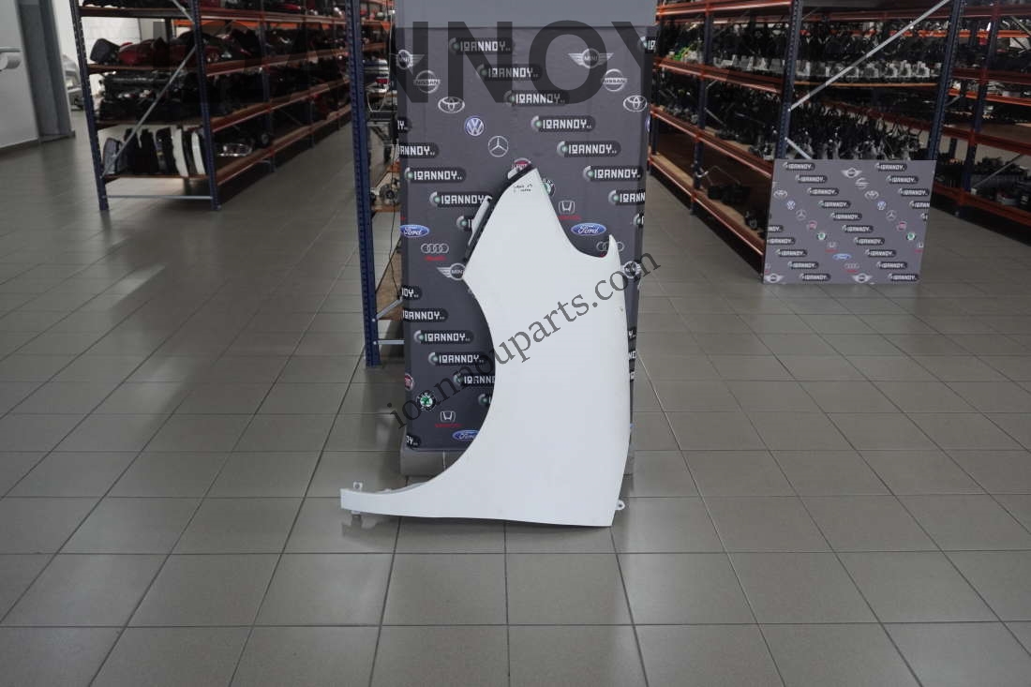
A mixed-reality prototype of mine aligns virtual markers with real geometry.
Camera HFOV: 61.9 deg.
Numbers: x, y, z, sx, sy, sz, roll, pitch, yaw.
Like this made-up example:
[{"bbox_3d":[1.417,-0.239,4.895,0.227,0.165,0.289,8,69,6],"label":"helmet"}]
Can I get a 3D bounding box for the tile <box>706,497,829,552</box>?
[{"bbox_3d":[0.725,0.525,2.504,0.300,0.010,0.300,0,20,-2],"label":"tile"}]

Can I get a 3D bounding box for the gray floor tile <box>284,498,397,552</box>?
[{"bbox_3d":[-0.480,0.523,2.464,0.300,0.010,0.300,0,20,-2],"label":"gray floor tile"}]

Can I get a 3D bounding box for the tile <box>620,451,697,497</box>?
[{"bbox_3d":[0.419,0.425,2.799,0.301,0.010,0.301,0,20,-2],"label":"tile"}]

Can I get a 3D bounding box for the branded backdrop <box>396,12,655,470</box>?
[{"bbox_3d":[0.021,-0.248,2.539,0.720,1.320,0.060,0,20,-2],"label":"branded backdrop"}]

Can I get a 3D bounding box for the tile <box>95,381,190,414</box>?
[{"bbox_3d":[-1.412,0.211,3.293,0.300,0.010,0.300,0,20,-2],"label":"tile"}]

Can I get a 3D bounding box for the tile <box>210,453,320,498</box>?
[{"bbox_3d":[-0.787,0.417,2.730,0.298,0.010,0.298,0,20,-2],"label":"tile"}]

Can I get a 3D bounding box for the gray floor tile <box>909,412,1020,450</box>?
[{"bbox_3d":[1.610,0.317,3.089,0.300,0.010,0.300,0,20,-2],"label":"gray floor tile"}]

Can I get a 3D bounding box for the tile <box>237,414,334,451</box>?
[{"bbox_3d":[-0.797,0.314,3.020,0.300,0.010,0.300,0,20,-2],"label":"tile"}]

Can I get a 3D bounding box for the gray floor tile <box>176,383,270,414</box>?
[{"bbox_3d":[-1.106,0.210,3.293,0.300,0.010,0.300,0,20,-2],"label":"gray floor tile"}]

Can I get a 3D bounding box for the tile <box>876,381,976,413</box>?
[{"bbox_3d":[1.597,0.215,3.359,0.298,0.010,0.298,0,20,-2],"label":"tile"}]

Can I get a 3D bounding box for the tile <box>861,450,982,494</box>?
[{"bbox_3d":[1.317,0.421,2.798,0.300,0.010,0.300,0,20,-2],"label":"tile"}]

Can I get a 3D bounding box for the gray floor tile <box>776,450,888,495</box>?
[{"bbox_3d":[1.027,0.426,2.816,0.301,0.010,0.301,0,20,-2],"label":"gray floor tile"}]

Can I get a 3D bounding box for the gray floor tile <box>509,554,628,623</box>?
[{"bbox_3d":[0.129,0.627,2.199,0.300,0.010,0.300,0,20,-2],"label":"gray floor tile"}]

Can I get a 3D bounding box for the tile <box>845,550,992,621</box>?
[{"bbox_3d":[1.042,0.635,2.245,0.301,0.010,0.301,0,20,-2],"label":"tile"}]

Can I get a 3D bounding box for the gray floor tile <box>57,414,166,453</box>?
[{"bbox_3d":[-1.394,0.313,2.996,0.298,0.010,0.298,0,20,-2],"label":"gray floor tile"}]

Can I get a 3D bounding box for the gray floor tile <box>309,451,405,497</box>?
[{"bbox_3d":[-0.487,0.417,2.739,0.298,0.010,0.298,0,20,-2],"label":"gray floor tile"}]

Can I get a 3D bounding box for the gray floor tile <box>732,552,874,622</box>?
[{"bbox_3d":[0.738,0.634,2.237,0.301,0.010,0.301,0,20,-2],"label":"gray floor tile"}]

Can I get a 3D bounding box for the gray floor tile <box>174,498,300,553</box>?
[{"bbox_3d":[-0.781,0.522,2.455,0.300,0.010,0.300,0,20,-2],"label":"gray floor tile"}]

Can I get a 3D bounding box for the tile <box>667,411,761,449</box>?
[{"bbox_3d":[0.715,0.321,3.093,0.301,0.010,0.301,0,20,-2],"label":"tile"}]

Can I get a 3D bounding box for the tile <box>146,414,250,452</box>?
[{"bbox_3d":[-1.108,0.318,3.043,0.301,0.010,0.301,0,20,-2],"label":"tile"}]

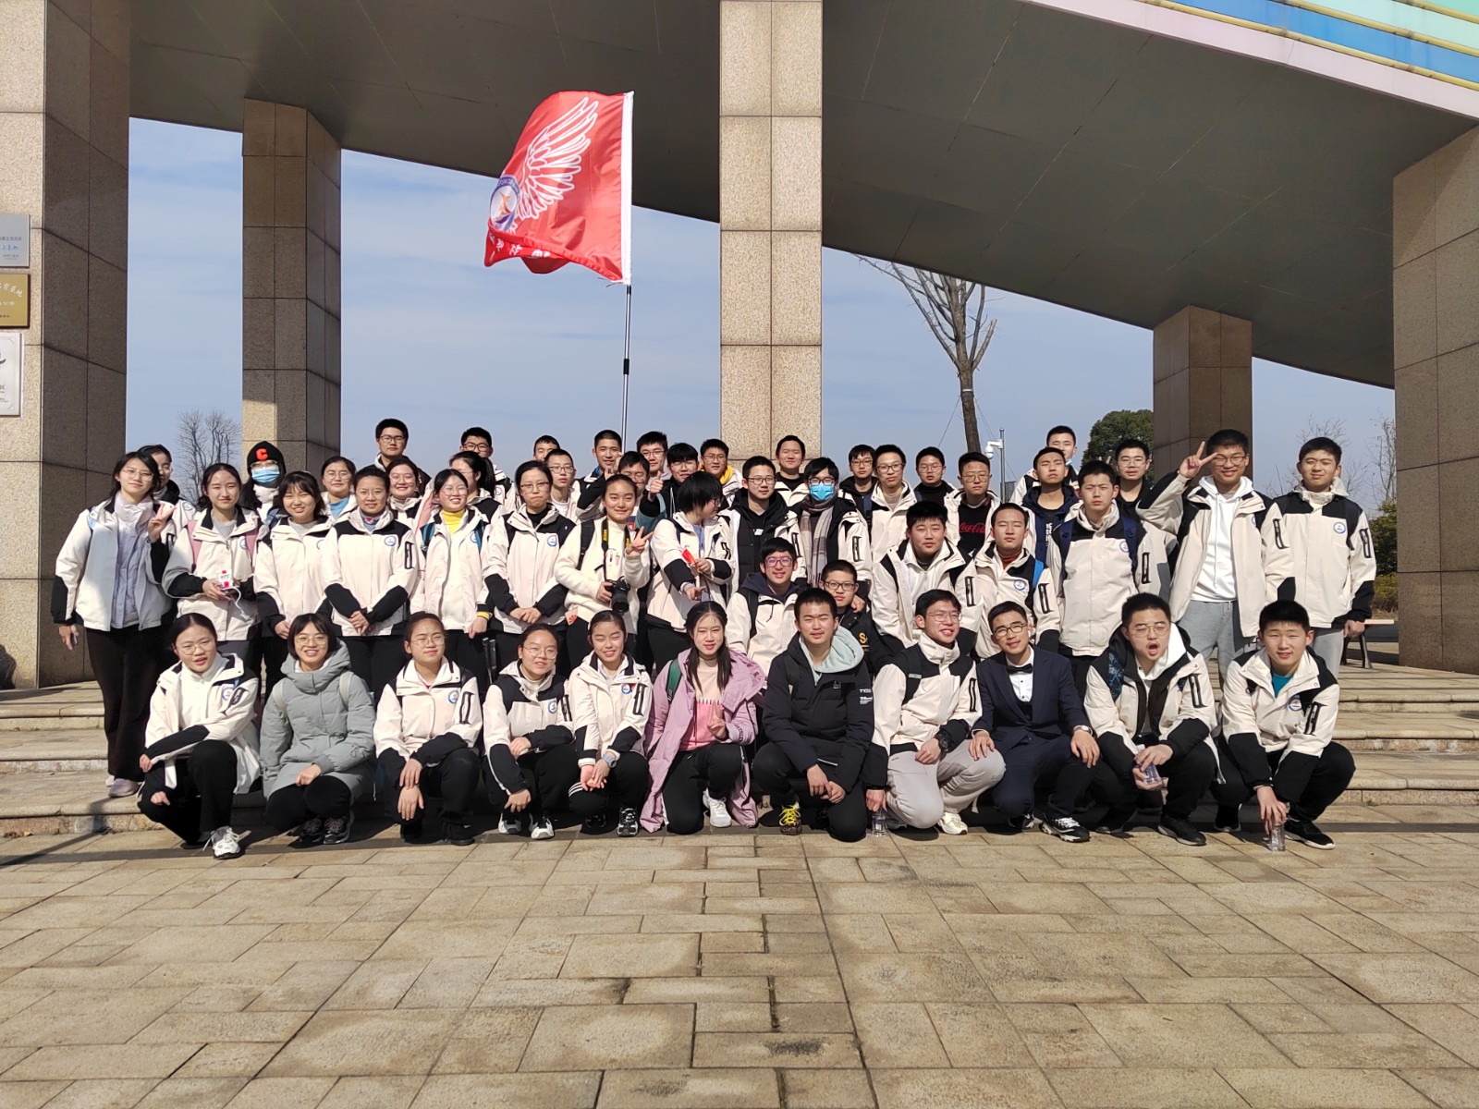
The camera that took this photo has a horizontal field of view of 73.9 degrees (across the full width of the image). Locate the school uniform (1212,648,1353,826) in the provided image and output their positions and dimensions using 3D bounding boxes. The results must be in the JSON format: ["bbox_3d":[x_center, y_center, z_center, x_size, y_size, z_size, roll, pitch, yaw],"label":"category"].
[{"bbox_3d":[2.408,0.816,4.380,0.610,0.770,0.620,-1,-1,19],"label":"school uniform"}]

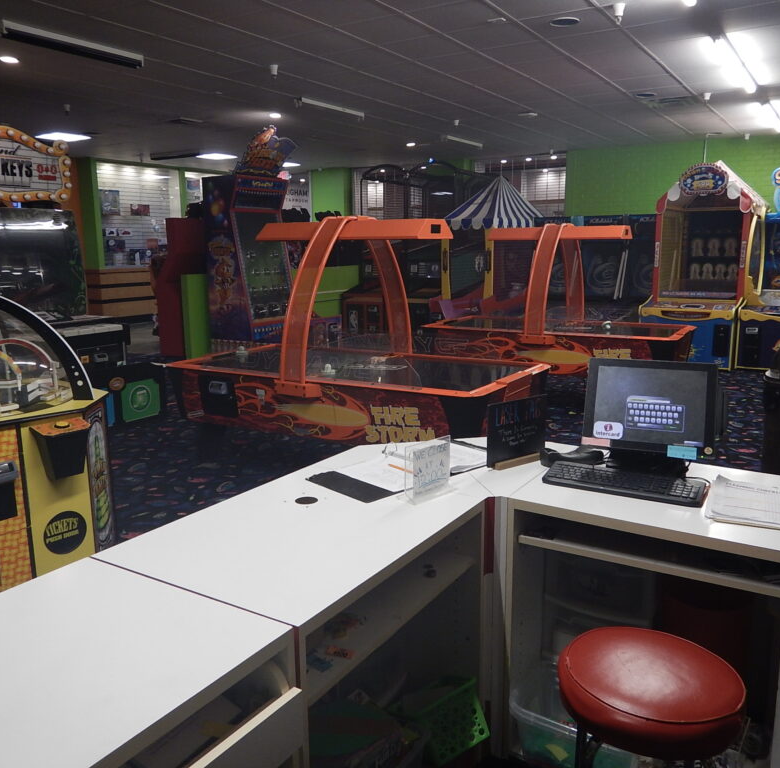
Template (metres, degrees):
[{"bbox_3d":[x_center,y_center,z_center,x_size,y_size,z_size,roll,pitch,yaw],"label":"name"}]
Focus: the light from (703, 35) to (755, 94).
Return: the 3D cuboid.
[{"bbox_3d":[3.190,-2.866,6.434,0.200,0.110,2.360,6,13,32],"label":"light"}]

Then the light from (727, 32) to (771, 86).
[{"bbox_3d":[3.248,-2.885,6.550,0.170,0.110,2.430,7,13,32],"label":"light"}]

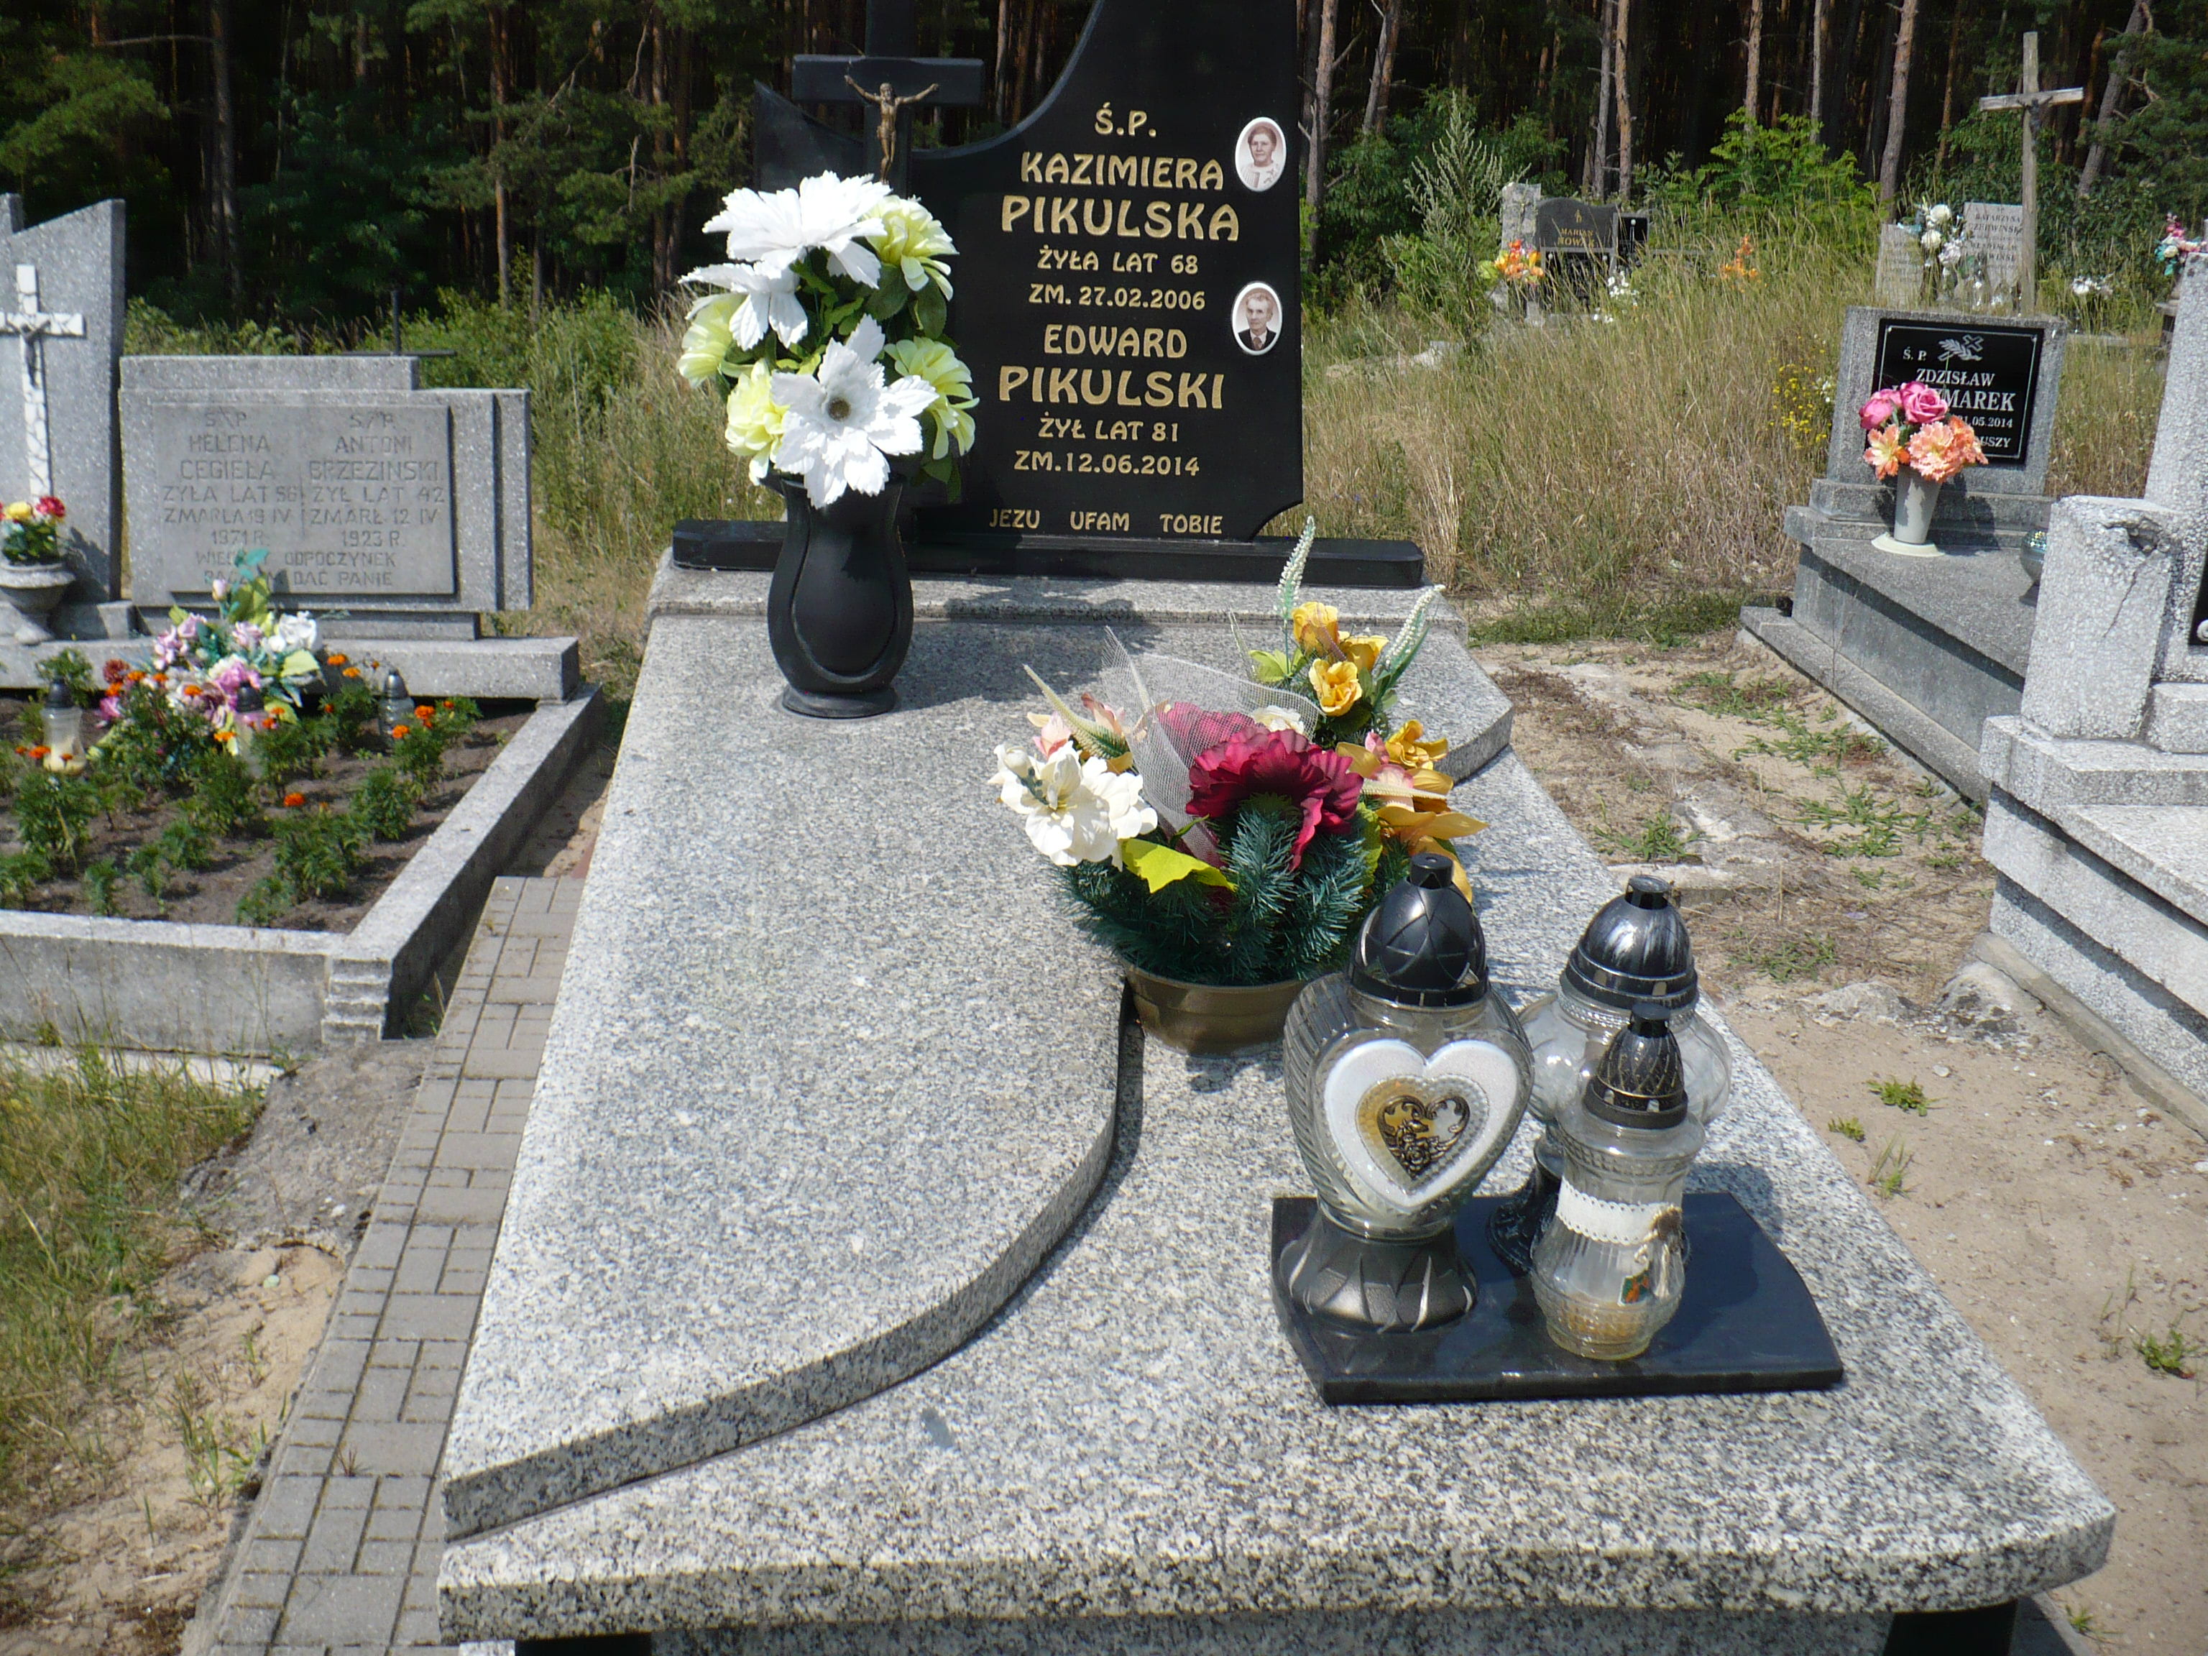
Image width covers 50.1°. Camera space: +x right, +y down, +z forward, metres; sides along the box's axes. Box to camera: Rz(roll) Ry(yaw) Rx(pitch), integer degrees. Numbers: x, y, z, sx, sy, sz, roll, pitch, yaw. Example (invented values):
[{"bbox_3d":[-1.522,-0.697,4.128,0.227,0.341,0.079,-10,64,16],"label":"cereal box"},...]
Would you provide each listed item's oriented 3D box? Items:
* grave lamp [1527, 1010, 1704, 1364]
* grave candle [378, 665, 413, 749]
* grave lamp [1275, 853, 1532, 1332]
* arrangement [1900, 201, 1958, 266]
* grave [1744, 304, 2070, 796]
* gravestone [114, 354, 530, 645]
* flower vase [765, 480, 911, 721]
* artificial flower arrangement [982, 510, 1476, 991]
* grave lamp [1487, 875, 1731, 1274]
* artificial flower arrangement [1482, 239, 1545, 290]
[{"bbox_3d":[0.377,0.250,1.699,0.111,0.262,0.111,1,21,-7],"label":"grave lamp"},{"bbox_3d":[-1.268,-0.220,4.216,0.075,0.140,0.075,1,21,-7],"label":"grave candle"},{"bbox_3d":[0.221,0.184,1.725,0.161,0.348,0.139,1,21,-7],"label":"grave lamp"},{"bbox_3d":[3.690,-2.659,10.562,0.280,0.310,0.250,1,21,-7],"label":"arrangement"},{"bbox_3d":[2.086,-0.546,4.857,0.906,0.763,1.768,1,21,-7],"label":"grave"},{"bbox_3d":[-1.364,-0.601,4.203,0.680,0.492,0.150,1,21,-7],"label":"gravestone"},{"bbox_3d":[-0.322,-0.291,2.915,0.182,0.277,0.182,1,21,-7],"label":"flower vase"},{"bbox_3d":[0.128,-0.061,2.154,0.459,0.423,0.392,1,21,-7],"label":"artificial flower arrangement"},{"bbox_3d":[0.397,0.182,1.823,0.157,0.302,0.157,1,21,-7],"label":"grave lamp"},{"bbox_3d":[1.831,-2.521,10.549,0.290,0.225,0.250,1,21,-7],"label":"artificial flower arrangement"}]

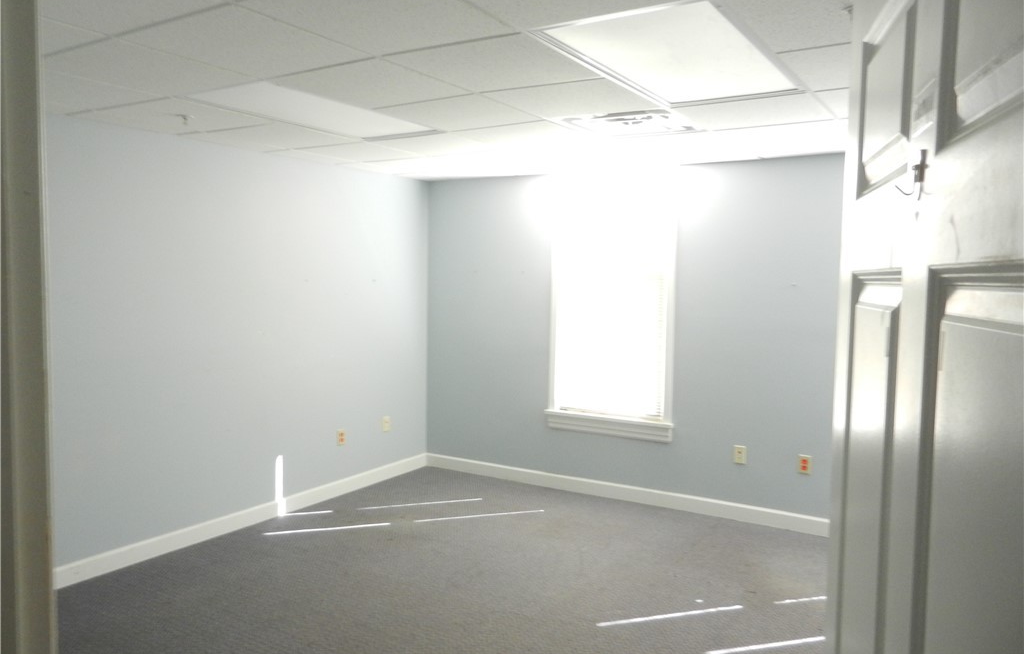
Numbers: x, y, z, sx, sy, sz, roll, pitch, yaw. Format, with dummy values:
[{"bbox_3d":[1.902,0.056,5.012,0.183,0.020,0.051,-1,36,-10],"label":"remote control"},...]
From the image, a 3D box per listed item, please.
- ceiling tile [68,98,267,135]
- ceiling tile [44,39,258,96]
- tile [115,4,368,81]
[{"bbox_3d":[-1.625,-1.058,3.698,0.653,0.022,0.605,3,5,32],"label":"ceiling tile"},{"bbox_3d":[-1.432,-1.002,2.897,0.600,0.020,0.600,4,5,32],"label":"ceiling tile"},{"bbox_3d":[-0.897,-0.962,2.524,0.605,0.022,0.605,3,5,32],"label":"tile"}]

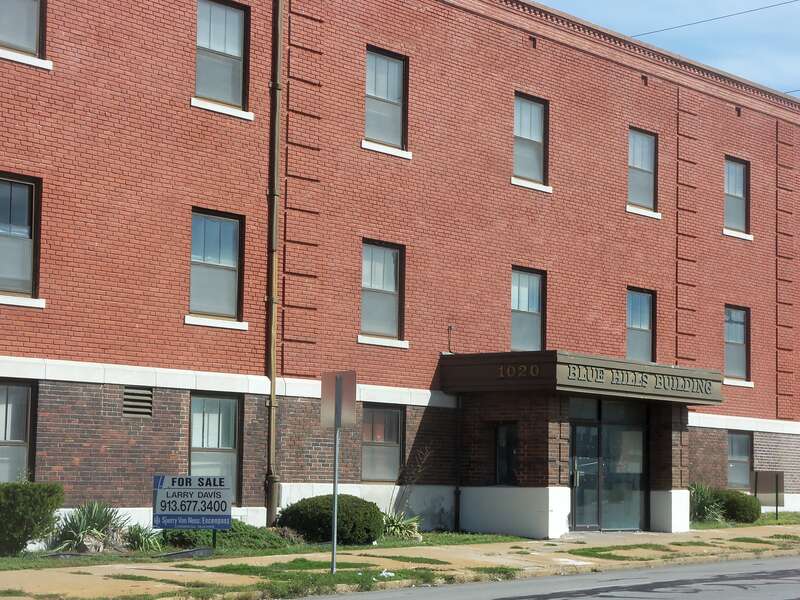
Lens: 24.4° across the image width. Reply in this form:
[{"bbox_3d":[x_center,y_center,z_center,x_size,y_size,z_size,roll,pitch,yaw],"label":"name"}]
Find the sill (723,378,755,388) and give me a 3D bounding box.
[{"bbox_3d":[7.683,1.891,42.011,0.180,0.130,1.400,-4,-8,39],"label":"sill"}]

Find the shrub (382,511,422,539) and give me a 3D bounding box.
[{"bbox_3d":[0.042,3.775,31.017,0.650,0.480,0.720,-4,-8,39],"label":"shrub"}]

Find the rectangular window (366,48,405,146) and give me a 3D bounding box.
[{"bbox_3d":[-0.265,-3.585,32.927,0.140,1.730,1.197,-4,-7,38],"label":"rectangular window"}]

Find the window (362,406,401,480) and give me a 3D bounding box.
[{"bbox_3d":[-0.327,2.448,31.641,0.150,1.321,1.168,-4,-8,38],"label":"window"}]

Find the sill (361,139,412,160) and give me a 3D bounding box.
[{"bbox_3d":[-0.246,-2.619,32.166,0.170,0.135,1.397,-4,-8,38],"label":"sill"}]

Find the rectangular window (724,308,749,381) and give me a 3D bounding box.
[{"bbox_3d":[7.571,0.976,41.774,0.150,1.656,1.168,-4,-8,38],"label":"rectangular window"}]

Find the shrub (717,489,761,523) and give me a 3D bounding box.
[{"bbox_3d":[7.249,4.401,39.592,0.900,0.700,0.920,1,-6,0],"label":"shrub"}]

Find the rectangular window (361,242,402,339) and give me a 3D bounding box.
[{"bbox_3d":[-0.317,-0.172,32.576,0.140,1.719,1.197,-4,-7,38],"label":"rectangular window"}]

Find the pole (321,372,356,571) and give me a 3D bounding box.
[{"bbox_3d":[-0.818,2.309,24.606,0.580,2.680,0.080,-4,-8,39],"label":"pole"}]

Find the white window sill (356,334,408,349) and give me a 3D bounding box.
[{"bbox_3d":[-0.308,0.748,32.463,0.180,0.134,1.430,-4,-7,38],"label":"white window sill"}]

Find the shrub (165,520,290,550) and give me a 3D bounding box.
[{"bbox_3d":[-2.575,3.493,27.600,1.250,0.460,2.100,-4,-8,38],"label":"shrub"}]

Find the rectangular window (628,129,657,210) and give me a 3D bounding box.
[{"bbox_3d":[5.116,-2.762,39.283,0.150,1.690,1.150,-4,-8,39],"label":"rectangular window"}]

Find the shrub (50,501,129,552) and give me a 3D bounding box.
[{"bbox_3d":[-4.315,3.154,25.692,0.950,0.700,1.080,-4,-8,39],"label":"shrub"}]

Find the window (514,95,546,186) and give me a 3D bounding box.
[{"bbox_3d":[2.484,-3.111,35.735,0.150,1.668,1.168,-4,-8,38],"label":"window"}]

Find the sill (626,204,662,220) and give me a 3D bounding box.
[{"bbox_3d":[5.142,-1.851,39.156,0.180,0.130,1.400,-4,-8,39],"label":"sill"}]

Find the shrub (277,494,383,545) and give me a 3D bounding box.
[{"bbox_3d":[-1.113,3.467,29.200,1.450,0.790,1.650,-4,-8,38],"label":"shrub"}]

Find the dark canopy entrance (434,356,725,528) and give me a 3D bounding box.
[{"bbox_3d":[3.547,2.824,35.062,2.529,3.219,5.902,-4,-7,38],"label":"dark canopy entrance"}]

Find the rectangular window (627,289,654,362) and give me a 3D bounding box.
[{"bbox_3d":[5.140,0.615,39.420,0.140,1.719,1.197,-4,-7,38],"label":"rectangular window"}]

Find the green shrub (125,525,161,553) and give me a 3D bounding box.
[{"bbox_3d":[-3.707,3.447,26.719,0.460,0.420,0.500,1,-6,0],"label":"green shrub"}]

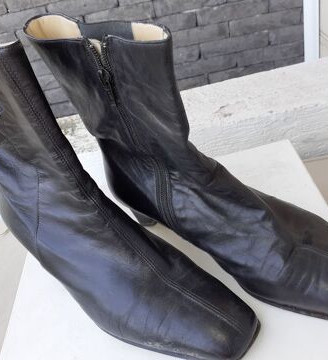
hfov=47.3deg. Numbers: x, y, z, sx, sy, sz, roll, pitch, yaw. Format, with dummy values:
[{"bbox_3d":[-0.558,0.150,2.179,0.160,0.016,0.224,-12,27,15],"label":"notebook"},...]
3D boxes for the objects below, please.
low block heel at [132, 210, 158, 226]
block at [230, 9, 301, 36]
[{"bbox_3d":[-0.017,0.024,0.428,0.039,0.028,0.042,20,52,37],"label":"low block heel"},{"bbox_3d":[0.288,-0.475,1.099,0.200,0.048,0.090,-10,40,9],"label":"block"}]

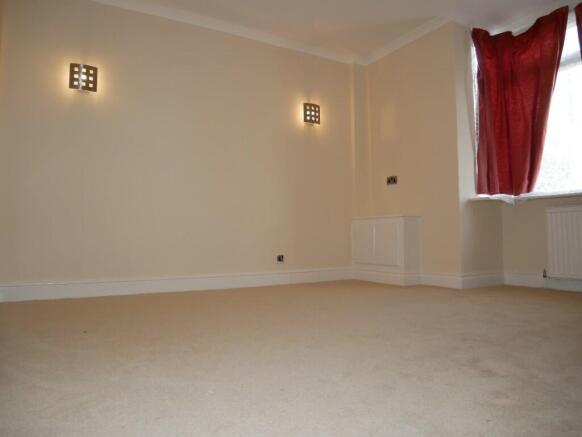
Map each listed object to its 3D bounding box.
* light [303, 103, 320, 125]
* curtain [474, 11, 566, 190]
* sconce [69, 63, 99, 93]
[{"bbox_3d":[0.230,-1.149,4.453,0.203,0.207,0.085,1,-3,-29],"label":"light"},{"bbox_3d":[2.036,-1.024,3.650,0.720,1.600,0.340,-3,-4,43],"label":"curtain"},{"bbox_3d":[-1.732,-1.171,3.374,0.203,0.207,0.085,1,-3,-29],"label":"sconce"}]

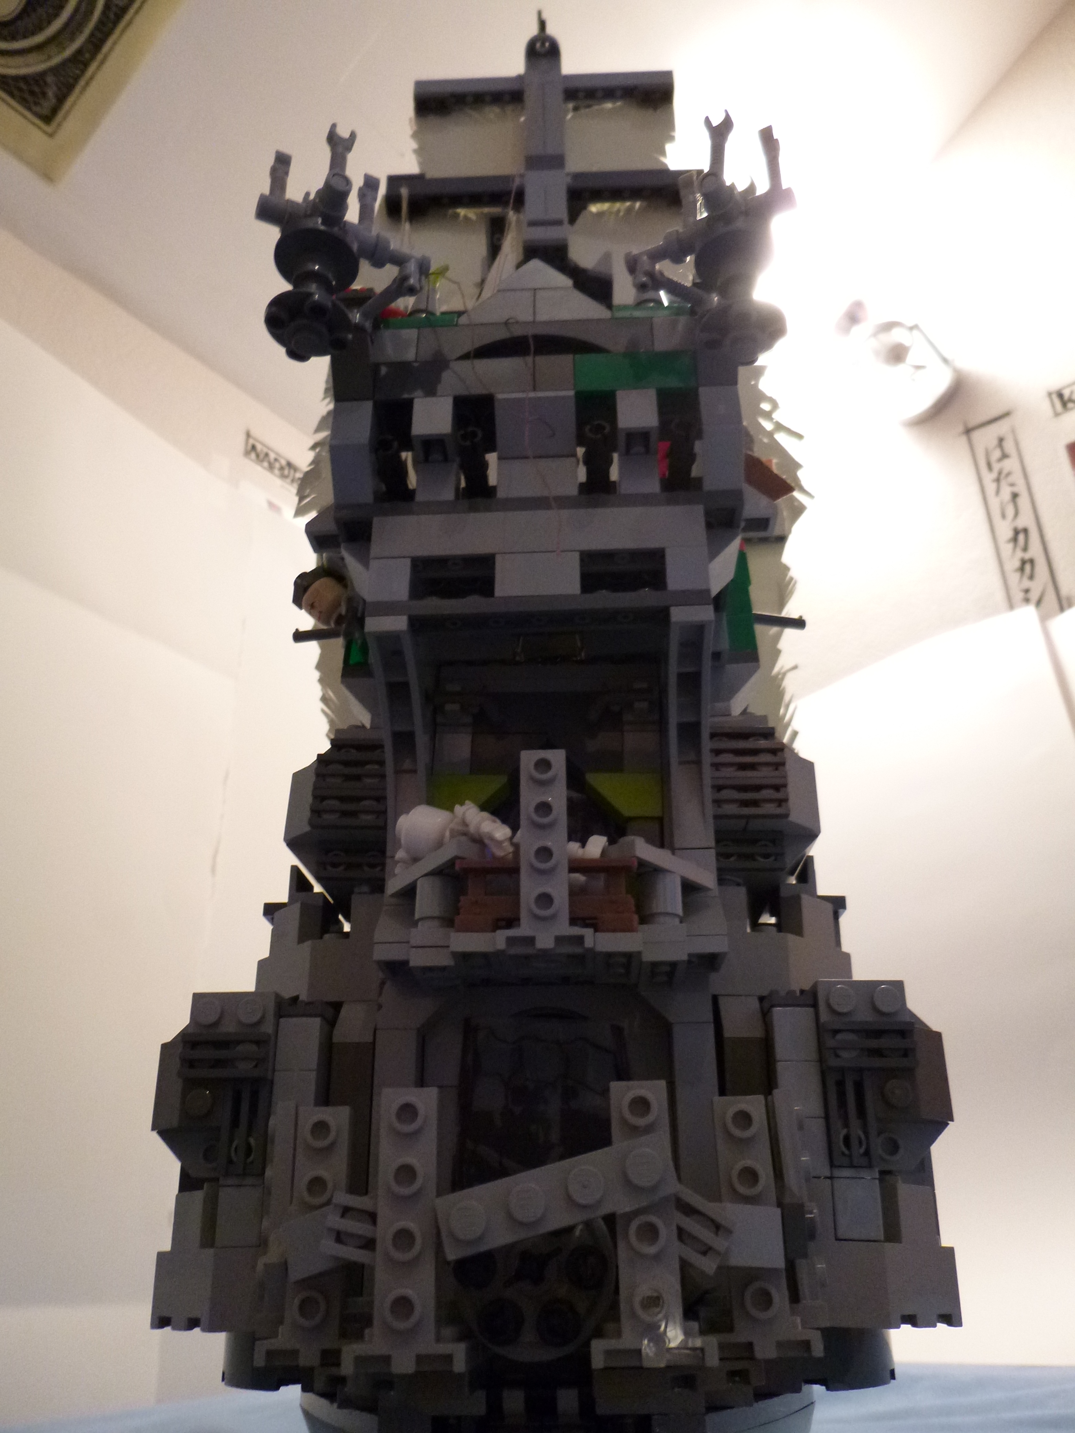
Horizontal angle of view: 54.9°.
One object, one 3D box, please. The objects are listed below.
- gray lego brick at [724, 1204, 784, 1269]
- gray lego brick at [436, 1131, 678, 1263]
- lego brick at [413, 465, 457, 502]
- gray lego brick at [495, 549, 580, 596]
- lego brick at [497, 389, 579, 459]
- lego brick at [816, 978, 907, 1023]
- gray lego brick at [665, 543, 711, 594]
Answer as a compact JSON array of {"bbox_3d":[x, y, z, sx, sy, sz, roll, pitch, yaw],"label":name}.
[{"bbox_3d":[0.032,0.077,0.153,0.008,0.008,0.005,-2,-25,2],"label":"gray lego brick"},{"bbox_3d":[0.003,0.065,0.141,0.032,0.008,0.005,-15,-25,-4],"label":"gray lego brick"},{"bbox_3d":[-0.020,-0.045,0.209,0.008,0.010,0.008,-2,-25,2],"label":"lego brick"},{"bbox_3d":[0.001,-0.025,0.198,0.016,0.010,0.008,-2,-25,2],"label":"gray lego brick"},{"bbox_3d":[0.000,-0.056,0.207,0.016,0.010,0.014,-2,-25,2],"label":"lego brick"},{"bbox_3d":[0.061,0.055,0.197,0.016,0.009,0.011,-2,-25,2],"label":"lego brick"},{"bbox_3d":[0.028,-0.026,0.197,0.008,0.010,0.008,-2,-25,2],"label":"gray lego brick"}]

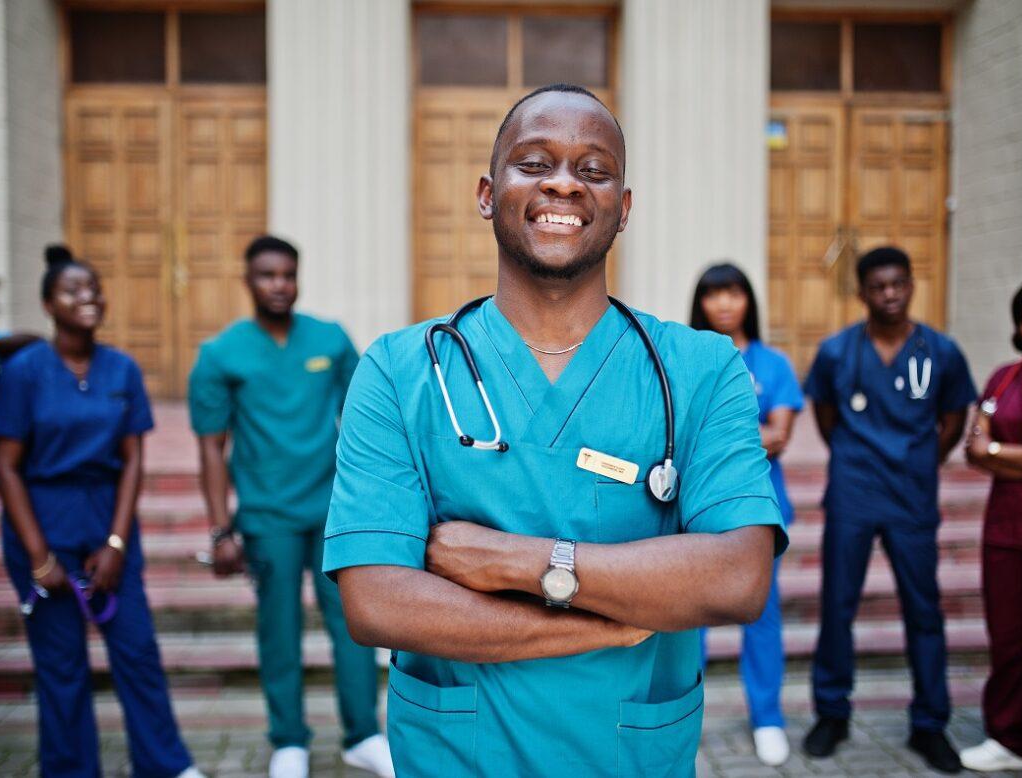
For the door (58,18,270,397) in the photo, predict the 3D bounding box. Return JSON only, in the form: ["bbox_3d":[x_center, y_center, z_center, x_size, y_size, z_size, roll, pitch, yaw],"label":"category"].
[{"bbox_3d":[-2.708,-1.499,9.175,1.700,3.220,0.130,0,4,-4],"label":"door"}]

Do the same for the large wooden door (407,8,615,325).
[{"bbox_3d":[0.032,-1.514,9.367,1.700,3.220,0.130,0,4,-4],"label":"large wooden door"}]

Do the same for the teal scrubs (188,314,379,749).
[{"bbox_3d":[-0.778,0.494,3.870,0.627,1.493,0.340,0,4,-6],"label":"teal scrubs"}]

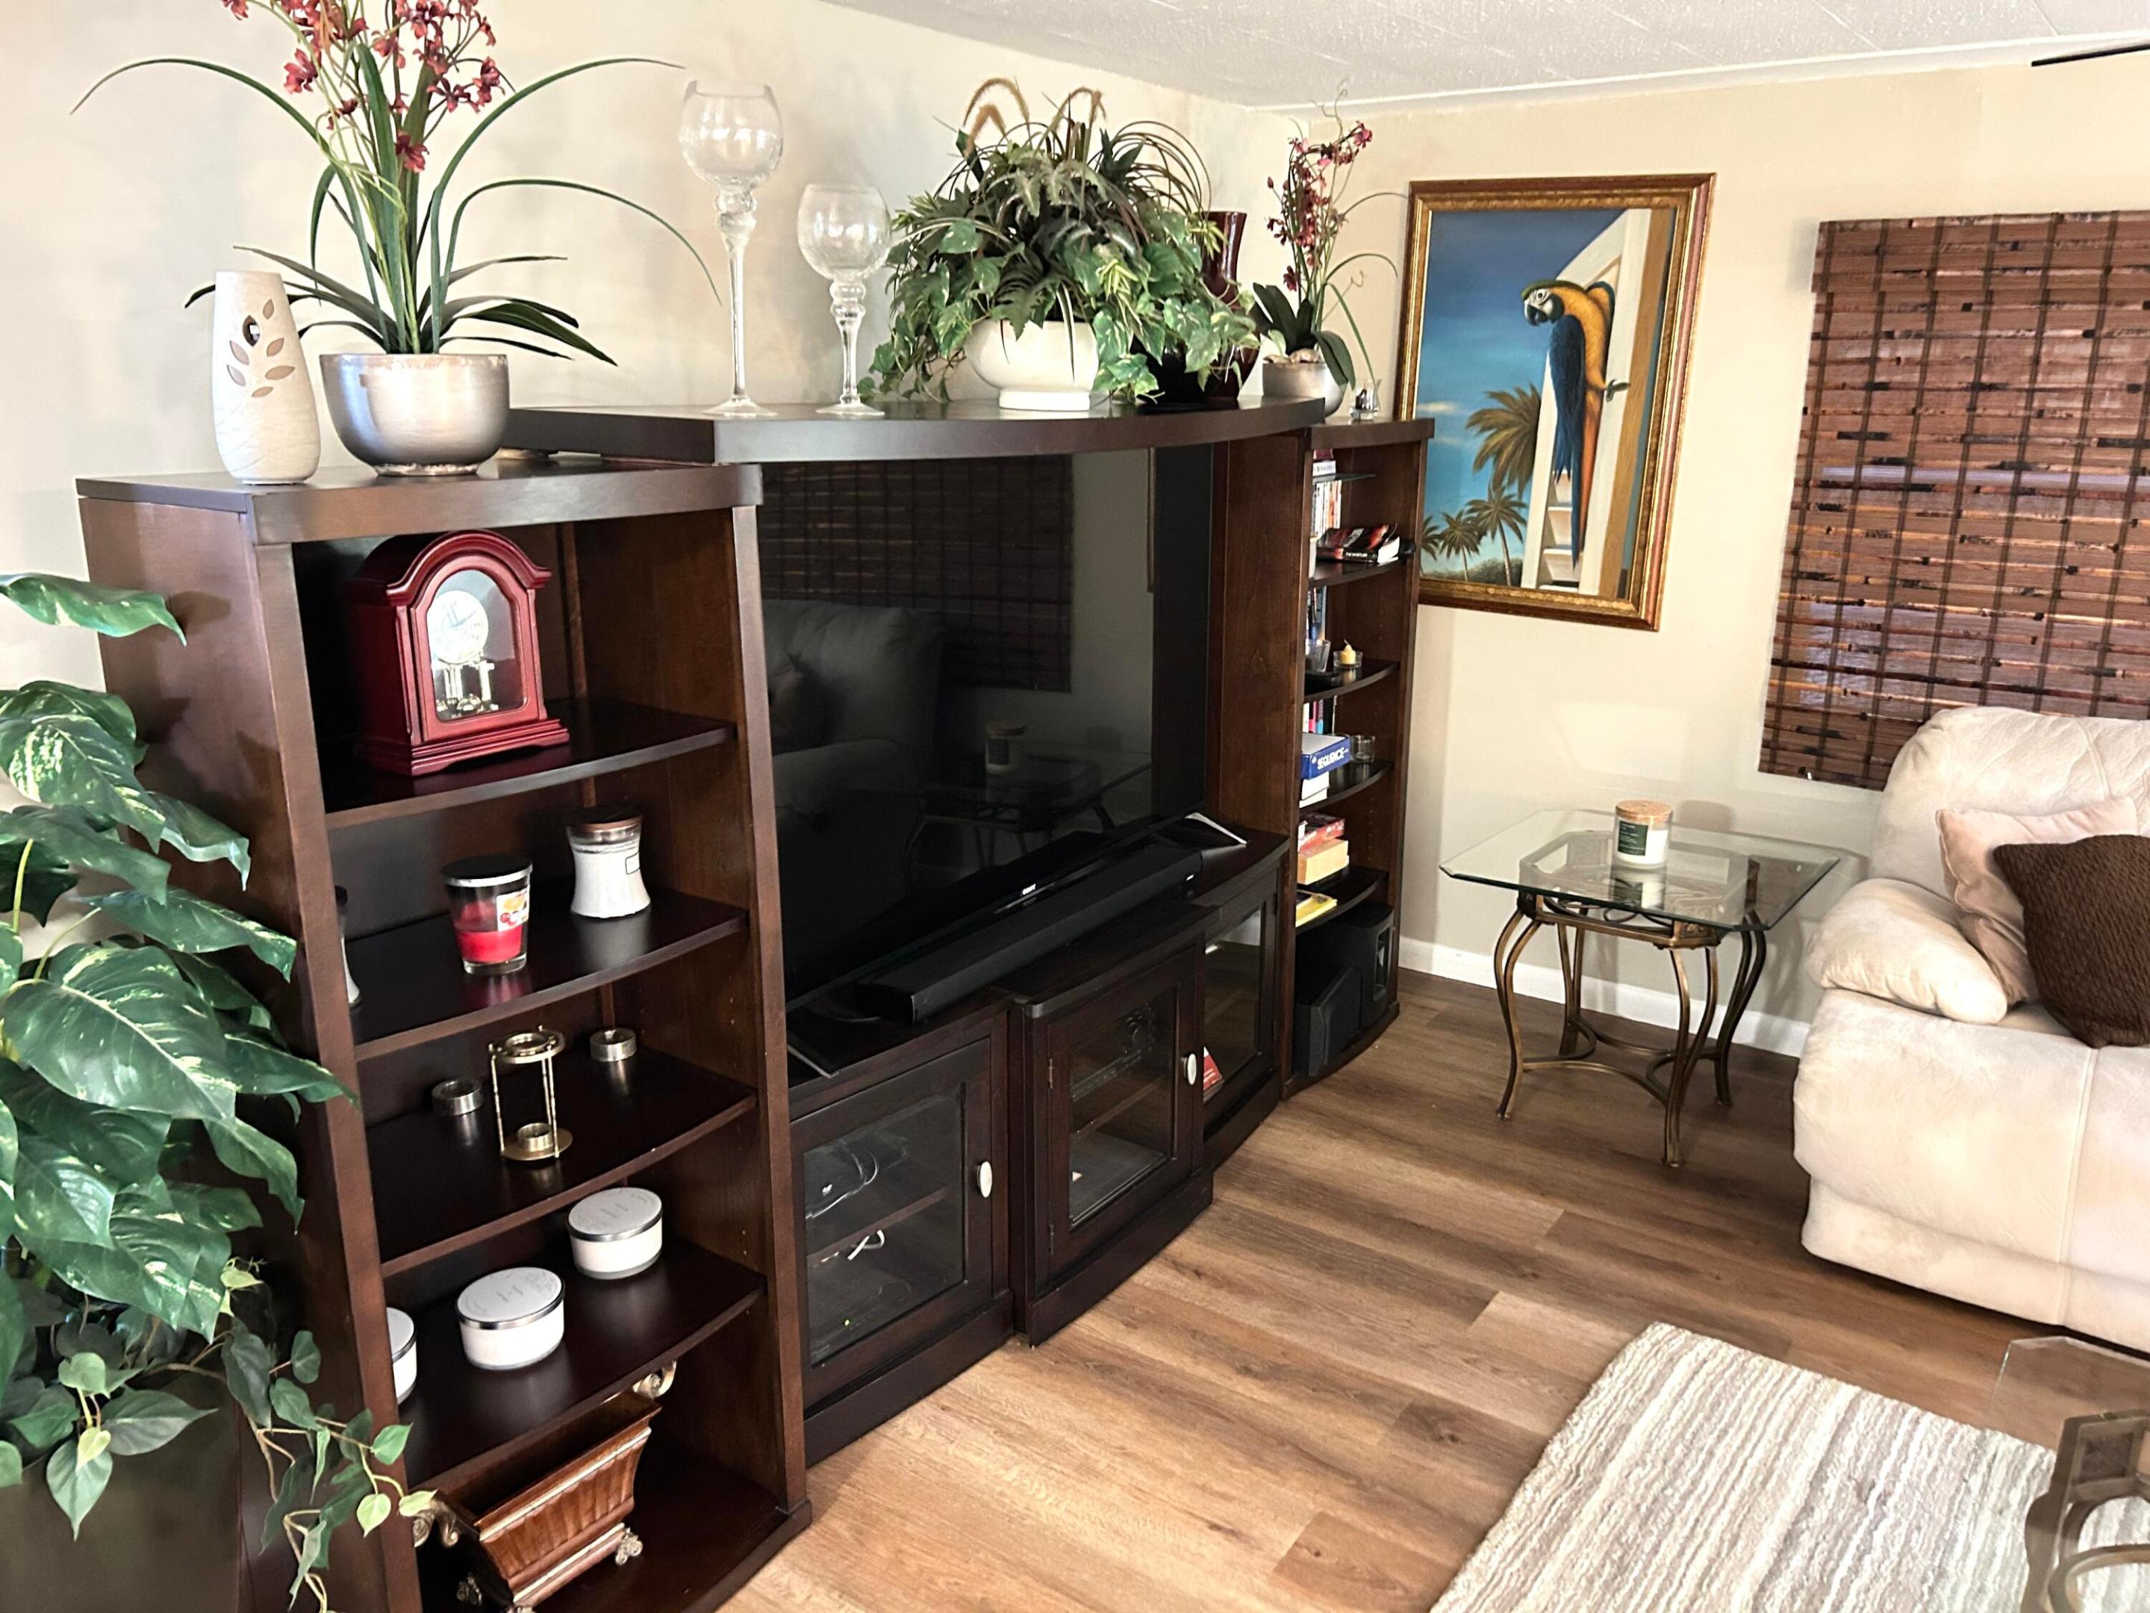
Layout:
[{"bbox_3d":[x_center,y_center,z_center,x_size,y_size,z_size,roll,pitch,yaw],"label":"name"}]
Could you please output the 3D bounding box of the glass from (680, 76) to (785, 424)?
[{"bbox_3d":[-0.445,-0.706,2.062,0.132,0.400,0.132,0,16,0],"label":"glass"}]

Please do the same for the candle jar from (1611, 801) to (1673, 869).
[{"bbox_3d":[1.221,0.063,3.473,0.123,0.115,0.123,10,19,32],"label":"candle jar"}]

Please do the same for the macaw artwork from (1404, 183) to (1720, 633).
[{"bbox_3d":[1.114,-0.964,3.889,0.701,1.021,0.041,10,19,32],"label":"macaw artwork"}]

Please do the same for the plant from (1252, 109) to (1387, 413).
[{"bbox_3d":[0.528,-1.168,3.497,0.281,0.646,0.314,10,19,32],"label":"plant"}]

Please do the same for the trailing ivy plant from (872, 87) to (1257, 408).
[{"bbox_3d":[-0.026,-0.894,2.595,0.578,0.487,0.643,10,19,32],"label":"trailing ivy plant"}]

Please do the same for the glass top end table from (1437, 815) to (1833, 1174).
[{"bbox_3d":[1.225,0.401,3.565,0.665,0.586,0.660,10,19,32],"label":"glass top end table"}]

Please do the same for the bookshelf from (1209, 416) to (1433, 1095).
[{"bbox_3d":[0.535,-0.137,3.784,0.338,1.495,0.619,10,19,32],"label":"bookshelf"}]

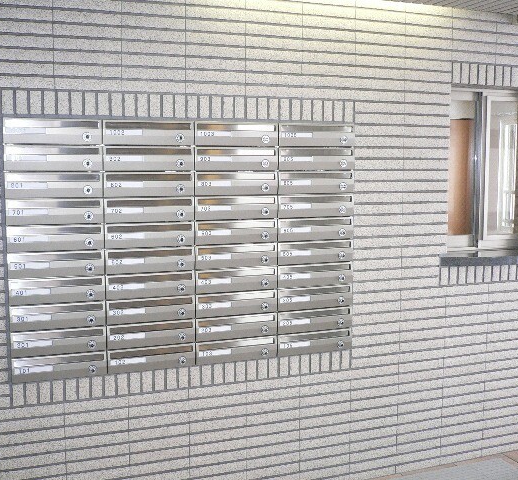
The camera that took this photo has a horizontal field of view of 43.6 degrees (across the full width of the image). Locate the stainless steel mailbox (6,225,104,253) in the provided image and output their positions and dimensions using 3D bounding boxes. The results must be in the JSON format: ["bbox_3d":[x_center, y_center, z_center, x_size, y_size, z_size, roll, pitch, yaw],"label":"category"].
[{"bbox_3d":[-0.797,-0.015,2.551,0.355,0.099,0.160,-2,7,-19],"label":"stainless steel mailbox"}]

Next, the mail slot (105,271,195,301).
[{"bbox_3d":[-0.450,0.172,2.638,0.352,0.098,0.150,-2,7,-20],"label":"mail slot"}]

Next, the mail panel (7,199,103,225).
[{"bbox_3d":[-0.782,-0.112,2.484,0.352,0.098,0.150,-2,7,-20],"label":"mail panel"}]

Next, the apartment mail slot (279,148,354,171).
[{"bbox_3d":[0.226,-0.353,2.860,0.355,0.099,0.160,-2,7,-19],"label":"apartment mail slot"}]

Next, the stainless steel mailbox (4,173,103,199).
[{"bbox_3d":[-0.782,-0.209,2.474,0.356,0.099,0.100,-2,7,-20],"label":"stainless steel mailbox"}]

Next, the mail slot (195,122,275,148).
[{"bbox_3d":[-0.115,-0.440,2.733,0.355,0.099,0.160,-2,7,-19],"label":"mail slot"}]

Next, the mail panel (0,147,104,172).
[{"bbox_3d":[-0.782,-0.309,2.463,0.356,0.099,0.100,-2,7,-20],"label":"mail panel"}]

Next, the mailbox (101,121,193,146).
[{"bbox_3d":[-0.444,-0.421,2.574,0.356,0.099,0.100,-2,7,-20],"label":"mailbox"}]

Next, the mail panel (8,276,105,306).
[{"bbox_3d":[-0.783,0.189,2.517,0.356,0.099,0.100,-2,7,-20],"label":"mail panel"}]

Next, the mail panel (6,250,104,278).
[{"bbox_3d":[-0.797,0.086,2.562,0.355,0.099,0.160,-2,7,-19],"label":"mail panel"}]

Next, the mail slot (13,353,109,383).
[{"bbox_3d":[-0.783,0.488,2.550,0.356,0.099,0.100,-2,7,-20],"label":"mail slot"}]

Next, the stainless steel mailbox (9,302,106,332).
[{"bbox_3d":[-0.783,0.289,2.528,0.356,0.099,0.100,-2,7,-20],"label":"stainless steel mailbox"}]

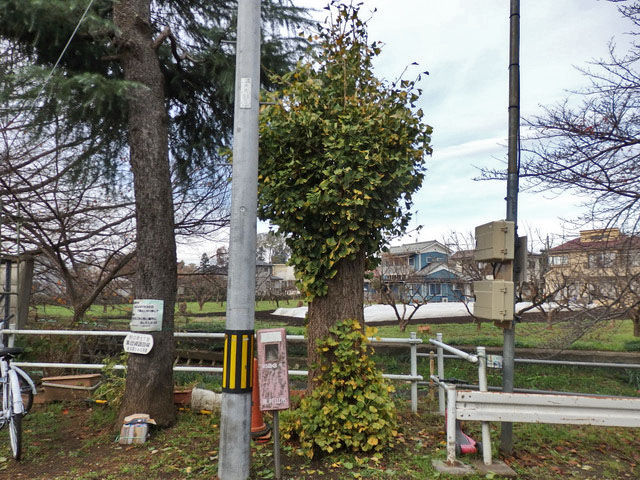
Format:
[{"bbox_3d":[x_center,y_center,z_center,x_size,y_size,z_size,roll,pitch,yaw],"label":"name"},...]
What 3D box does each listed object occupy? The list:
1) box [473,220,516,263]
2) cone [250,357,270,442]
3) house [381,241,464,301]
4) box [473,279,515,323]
[{"bbox_3d":[1.631,0.024,4.327,0.190,0.330,0.410,3,-6,-2],"label":"box"},{"bbox_3d":[-0.605,1.430,4.200,0.370,0.740,0.370,1,-6,3],"label":"cone"},{"bbox_3d":[11.800,3.900,51.500,6.800,7.000,9.000,3,-6,-14],"label":"house"},{"bbox_3d":[1.599,0.557,4.273,0.190,0.330,0.410,3,-6,-2],"label":"box"}]

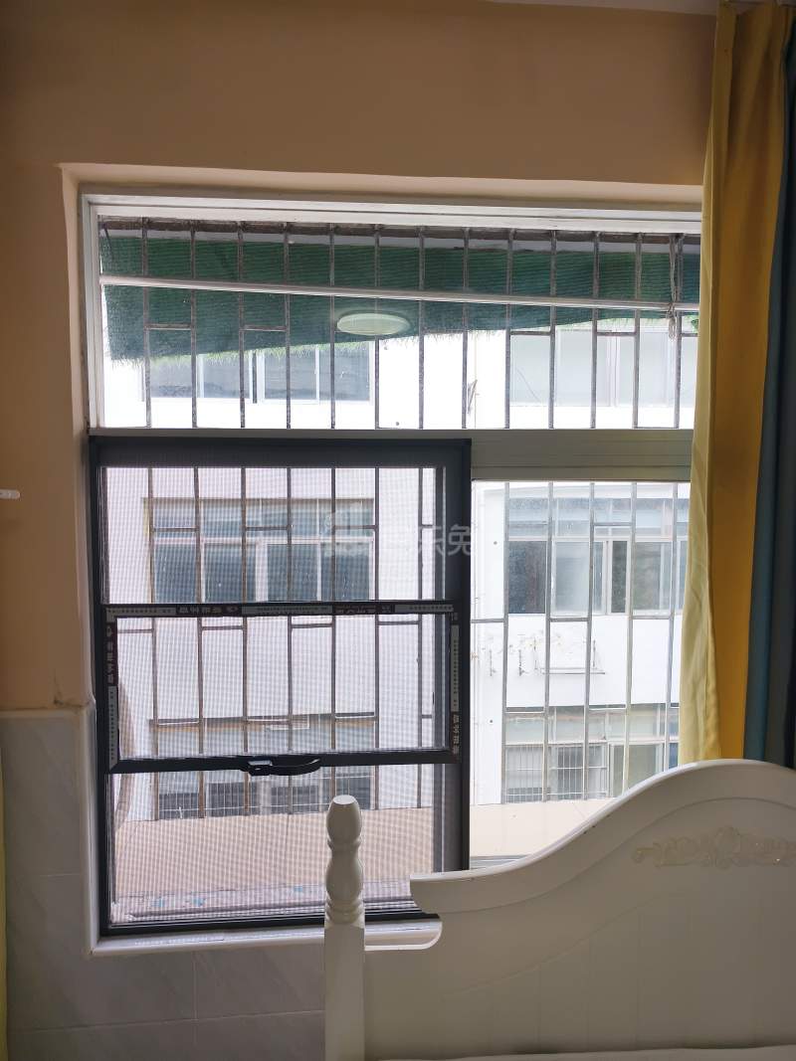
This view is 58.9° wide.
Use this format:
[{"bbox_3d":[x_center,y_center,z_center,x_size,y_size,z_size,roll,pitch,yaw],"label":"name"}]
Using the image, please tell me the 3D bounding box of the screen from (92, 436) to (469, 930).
[{"bbox_3d":[-0.227,0.316,1.460,0.755,1.005,0.040,0,3,-6],"label":"screen"}]

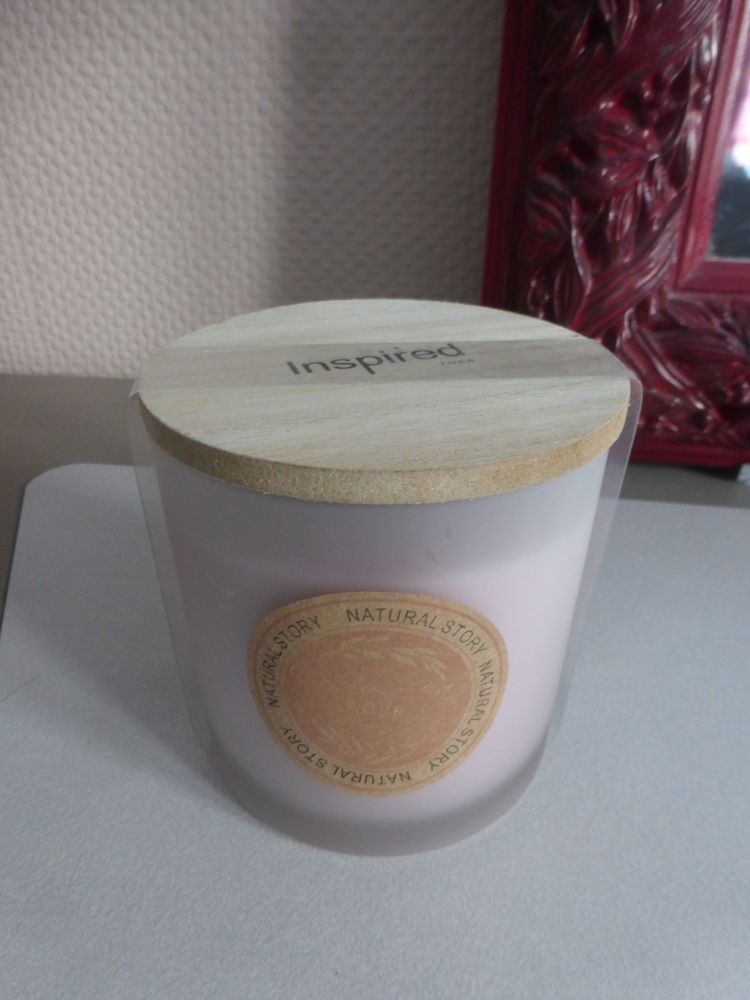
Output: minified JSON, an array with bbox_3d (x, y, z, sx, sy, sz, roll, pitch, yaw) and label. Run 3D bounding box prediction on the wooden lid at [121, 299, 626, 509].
[{"bbox_3d":[0.002,-0.022,0.128,0.083,0.005,0.083,0,30,0],"label":"wooden lid"}]

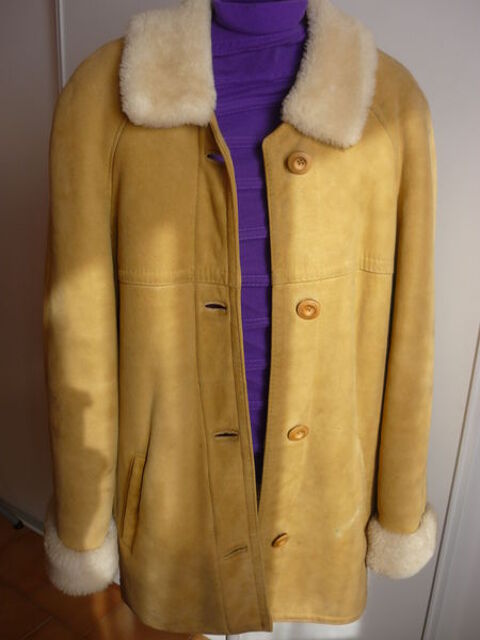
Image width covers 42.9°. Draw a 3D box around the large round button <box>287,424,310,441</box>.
[{"bbox_3d":[0.079,0.153,0.825,0.029,0.029,0.007,-4,34,-14],"label":"large round button"}]

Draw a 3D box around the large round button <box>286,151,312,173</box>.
[{"bbox_3d":[0.074,-0.191,0.745,0.029,0.029,0.007,-1,21,-6],"label":"large round button"}]

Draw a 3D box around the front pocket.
[{"bbox_3d":[-0.163,0.277,0.932,0.029,0.172,0.012,24,28,23],"label":"front pocket"}]

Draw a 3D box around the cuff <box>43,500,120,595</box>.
[{"bbox_3d":[-0.259,0.367,1.009,0.118,0.090,0.135,3,21,-5],"label":"cuff"}]

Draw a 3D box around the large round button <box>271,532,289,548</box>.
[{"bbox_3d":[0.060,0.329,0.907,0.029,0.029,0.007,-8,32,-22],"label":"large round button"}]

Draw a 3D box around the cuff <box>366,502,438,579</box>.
[{"bbox_3d":[0.273,0.356,1.038,0.119,0.090,0.135,-3,20,-3],"label":"cuff"}]

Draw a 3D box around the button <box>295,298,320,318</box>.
[{"bbox_3d":[0.087,-0.013,0.774,0.029,0.029,0.007,0,29,-4],"label":"button"}]

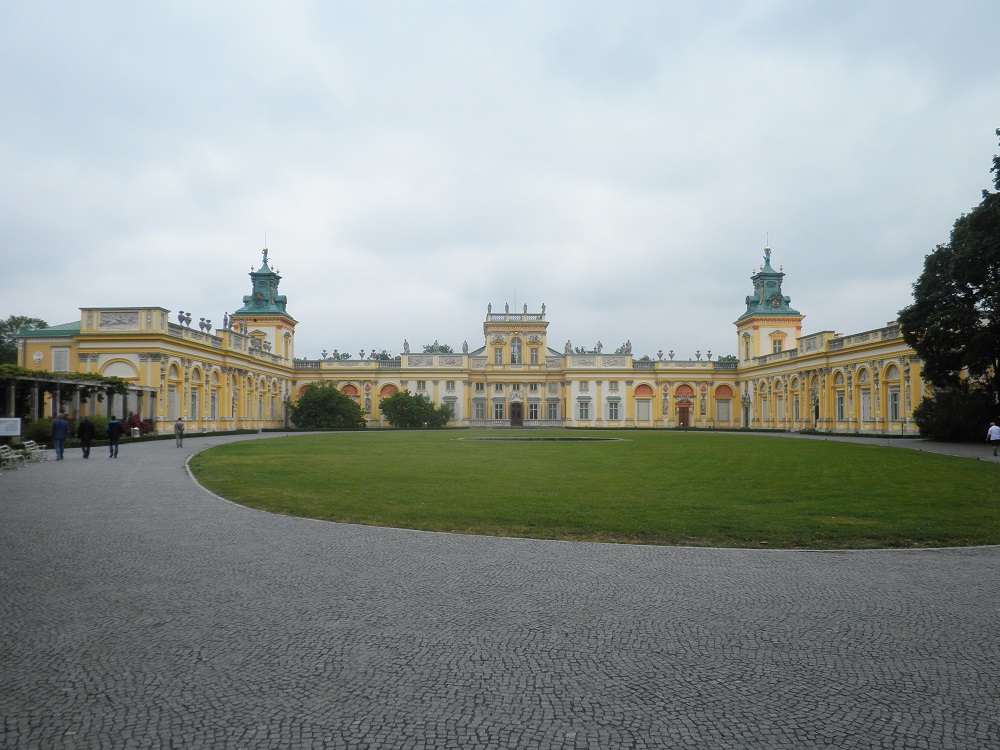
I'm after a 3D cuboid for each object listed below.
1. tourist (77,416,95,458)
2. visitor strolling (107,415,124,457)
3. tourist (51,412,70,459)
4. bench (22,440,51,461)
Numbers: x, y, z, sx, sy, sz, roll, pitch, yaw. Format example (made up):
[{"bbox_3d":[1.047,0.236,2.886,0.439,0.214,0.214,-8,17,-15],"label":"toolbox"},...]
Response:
[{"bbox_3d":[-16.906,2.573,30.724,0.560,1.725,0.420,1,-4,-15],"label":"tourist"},{"bbox_3d":[-15.968,2.593,31.228,0.560,1.733,0.420,1,-4,-15],"label":"visitor strolling"},{"bbox_3d":[-16.754,2.367,28.719,0.560,1.787,0.420,1,-4,-15],"label":"tourist"},{"bbox_3d":[-17.910,2.931,29.025,0.660,0.780,1.680,1,-4,-23],"label":"bench"}]

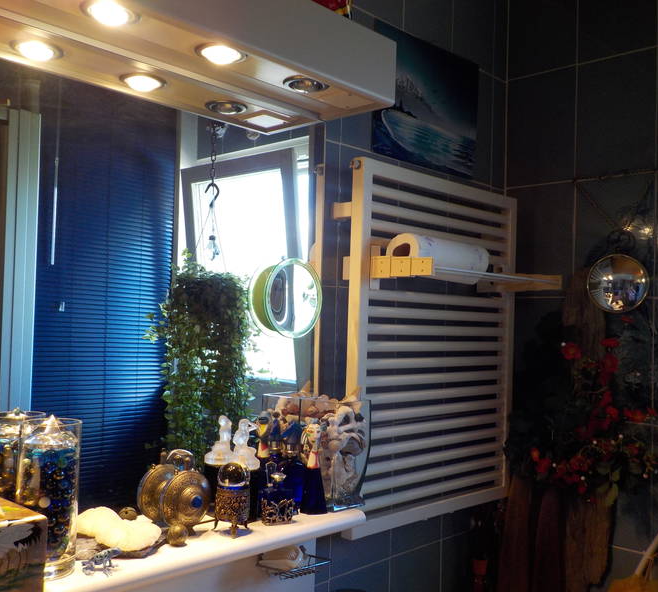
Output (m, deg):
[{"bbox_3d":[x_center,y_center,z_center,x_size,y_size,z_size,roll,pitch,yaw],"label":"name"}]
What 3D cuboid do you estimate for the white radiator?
[{"bbox_3d":[0.242,0.115,1.578,0.075,0.760,0.600,0,-2,44],"label":"white radiator"}]

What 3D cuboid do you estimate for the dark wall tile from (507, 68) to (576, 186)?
[{"bbox_3d":[0.565,-0.445,1.833,0.200,0.300,0.010,0,-2,44],"label":"dark wall tile"}]

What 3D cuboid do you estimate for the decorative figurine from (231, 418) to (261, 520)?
[{"bbox_3d":[-0.141,0.293,1.170,0.045,0.160,0.045,1,-2,22],"label":"decorative figurine"}]

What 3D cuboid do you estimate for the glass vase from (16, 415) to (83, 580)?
[{"bbox_3d":[-0.379,0.268,0.927,0.076,0.200,0.076,0,-2,45],"label":"glass vase"}]

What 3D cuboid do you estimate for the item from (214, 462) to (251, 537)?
[{"bbox_3d":[-0.148,0.317,1.077,0.055,0.107,0.055,1,-1,0],"label":"item"}]

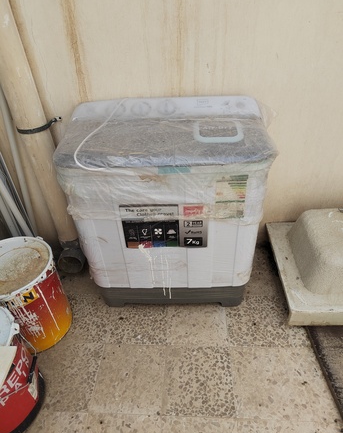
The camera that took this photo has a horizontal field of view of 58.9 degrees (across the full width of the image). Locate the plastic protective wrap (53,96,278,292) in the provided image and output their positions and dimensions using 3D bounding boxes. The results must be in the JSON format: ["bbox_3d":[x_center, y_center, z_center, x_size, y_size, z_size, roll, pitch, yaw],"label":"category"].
[{"bbox_3d":[-0.002,-0.081,1.309,0.715,0.738,0.440,0,37,4],"label":"plastic protective wrap"}]

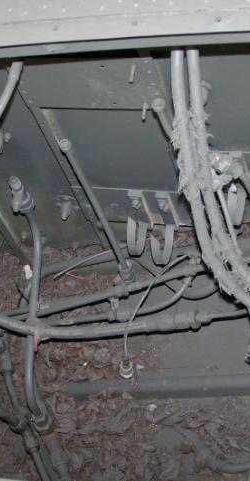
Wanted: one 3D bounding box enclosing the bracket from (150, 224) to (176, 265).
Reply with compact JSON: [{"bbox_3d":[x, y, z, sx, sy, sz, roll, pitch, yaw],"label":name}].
[{"bbox_3d":[0.056,0.006,1.420,0.036,0.075,0.020,2,58,15],"label":"bracket"}]

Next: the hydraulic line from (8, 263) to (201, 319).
[{"bbox_3d":[-0.037,0.082,1.440,0.328,0.028,0.028,-13,55,21],"label":"hydraulic line"}]

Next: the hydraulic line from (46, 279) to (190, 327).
[{"bbox_3d":[-0.015,0.098,1.430,0.239,0.030,0.038,-11,55,25],"label":"hydraulic line"}]

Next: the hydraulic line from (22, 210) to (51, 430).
[{"bbox_3d":[-0.133,0.120,1.420,0.040,0.060,0.325,-2,90,0],"label":"hydraulic line"}]

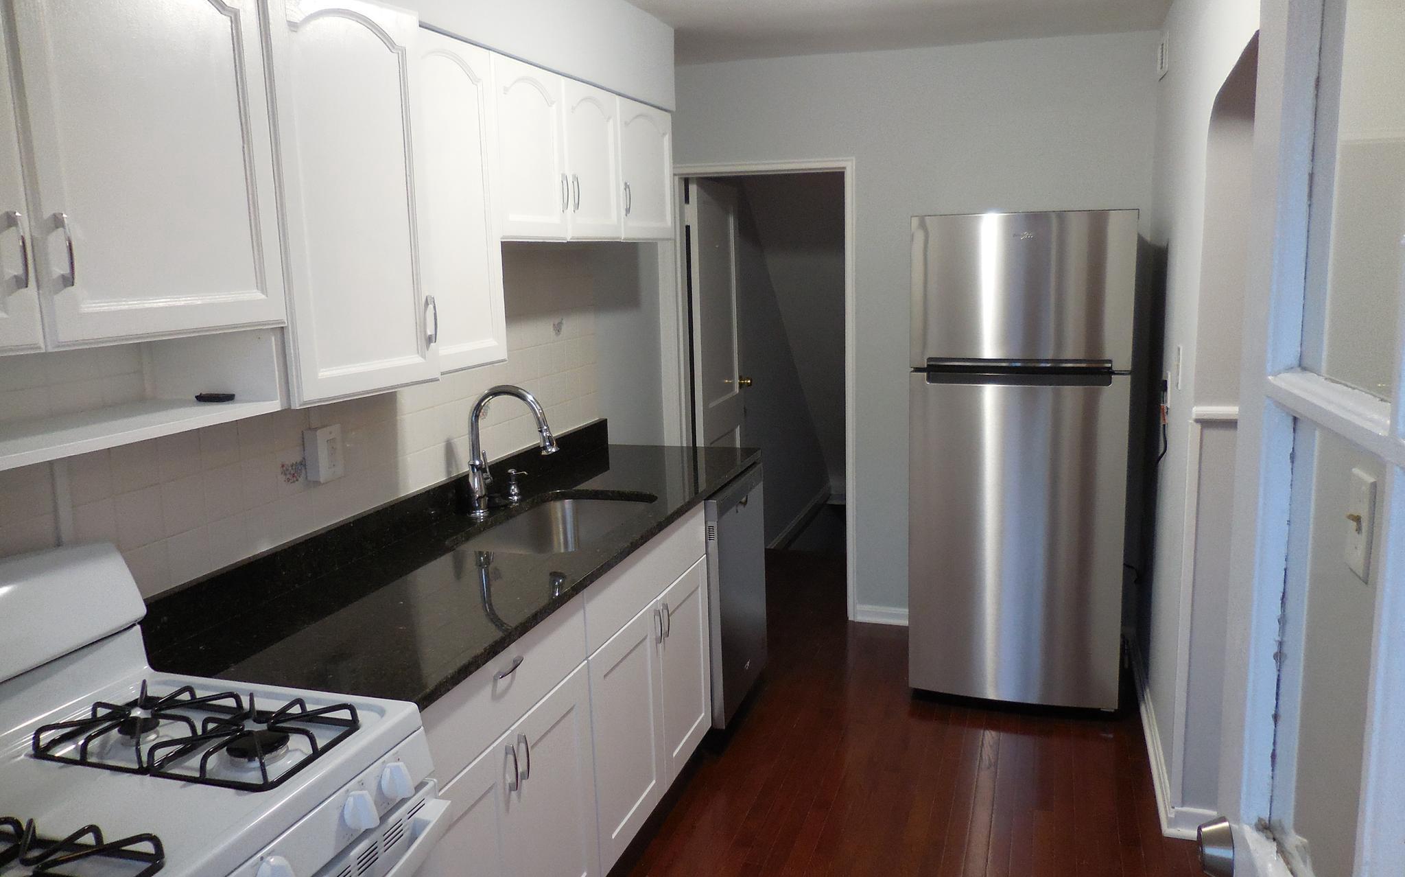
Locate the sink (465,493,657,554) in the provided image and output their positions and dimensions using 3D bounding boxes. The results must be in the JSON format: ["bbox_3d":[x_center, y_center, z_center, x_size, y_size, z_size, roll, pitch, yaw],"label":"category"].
[{"bbox_3d":[-0.389,0.333,2.839,0.393,0.209,0.612,2,11,19],"label":"sink"}]

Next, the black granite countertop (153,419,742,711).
[{"bbox_3d":[-0.434,0.195,2.789,0.639,0.132,2.239,2,11,19],"label":"black granite countertop"}]

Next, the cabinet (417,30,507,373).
[{"bbox_3d":[-0.714,-0.532,2.369,0.328,0.739,0.373,2,11,19],"label":"cabinet"}]

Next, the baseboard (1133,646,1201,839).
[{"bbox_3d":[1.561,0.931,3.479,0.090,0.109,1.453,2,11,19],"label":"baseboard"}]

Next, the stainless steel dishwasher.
[{"bbox_3d":[-0.137,0.545,3.611,0.612,0.856,0.582,2,11,19],"label":"stainless steel dishwasher"}]

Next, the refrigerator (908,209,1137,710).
[{"bbox_3d":[1.182,0.058,3.782,0.711,1.726,0.741,2,11,19],"label":"refrigerator"}]

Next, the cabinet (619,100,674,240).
[{"bbox_3d":[-0.337,-0.894,3.451,0.328,0.445,0.468,2,11,19],"label":"cabinet"}]

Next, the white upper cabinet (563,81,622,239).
[{"bbox_3d":[-0.473,-0.816,3.055,0.328,0.444,0.383,2,11,19],"label":"white upper cabinet"}]

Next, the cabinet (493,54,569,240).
[{"bbox_3d":[-0.594,-0.747,2.701,0.328,0.442,0.377,2,11,19],"label":"cabinet"}]

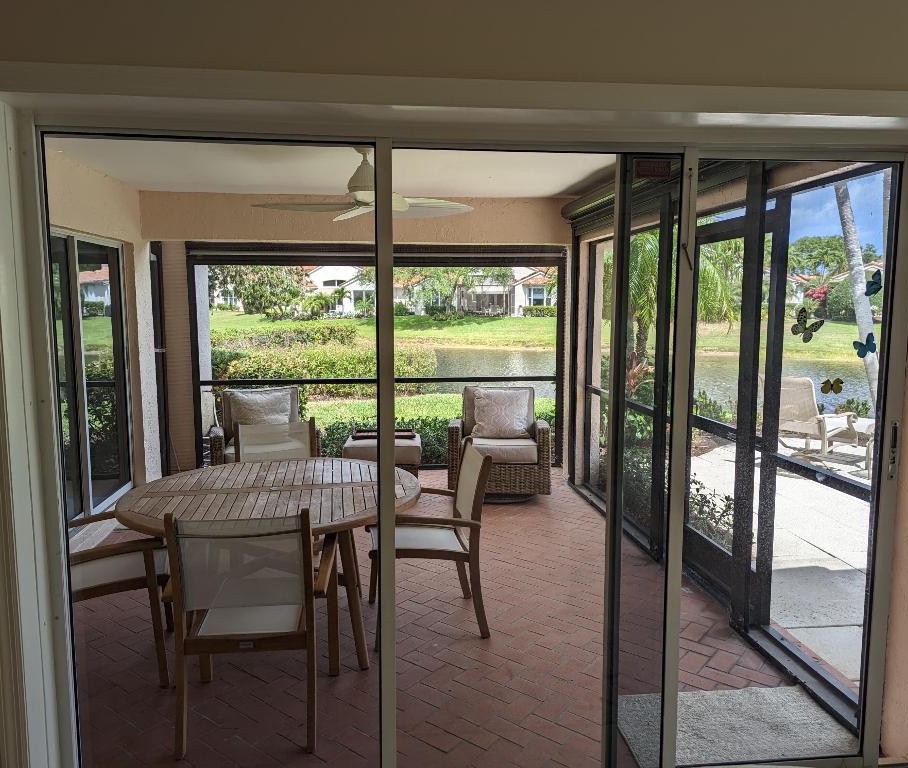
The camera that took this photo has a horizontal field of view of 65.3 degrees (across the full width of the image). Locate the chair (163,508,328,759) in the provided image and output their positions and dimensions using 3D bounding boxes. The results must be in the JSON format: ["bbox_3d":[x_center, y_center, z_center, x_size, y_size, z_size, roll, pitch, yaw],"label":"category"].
[{"bbox_3d":[-0.777,0.863,2.792,0.580,0.905,0.600,-1,6,-6],"label":"chair"}]

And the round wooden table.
[{"bbox_3d":[-0.850,0.877,3.458,1.400,0.733,1.400,0,6,0],"label":"round wooden table"}]

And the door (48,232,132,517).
[{"bbox_3d":[-2.888,-0.052,5.501,0.120,2.140,1.830,-1,6,-6],"label":"door"}]

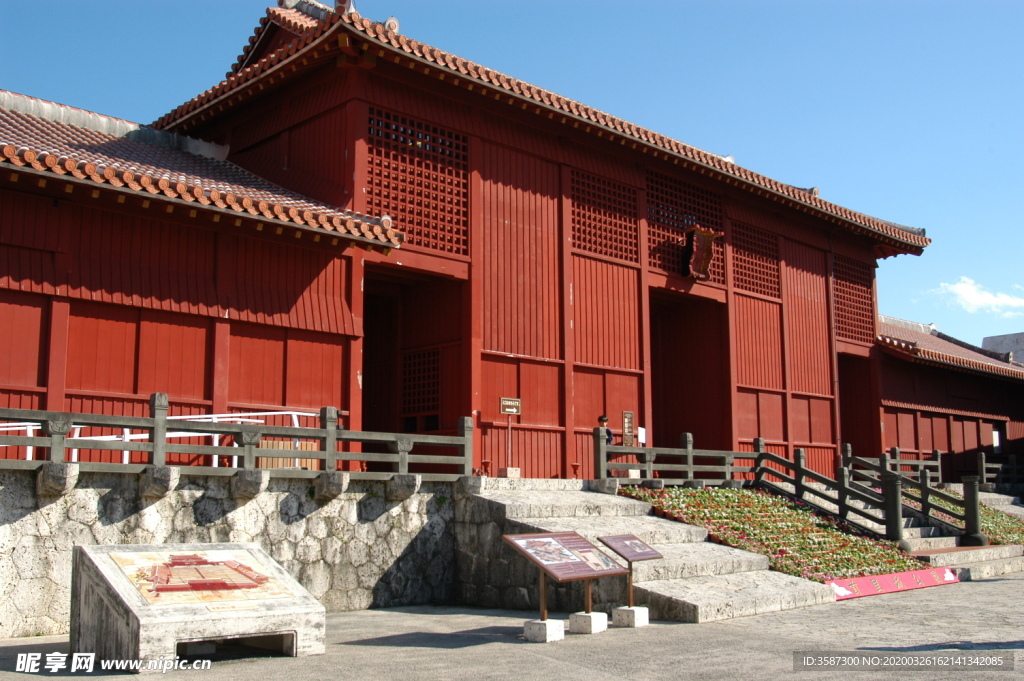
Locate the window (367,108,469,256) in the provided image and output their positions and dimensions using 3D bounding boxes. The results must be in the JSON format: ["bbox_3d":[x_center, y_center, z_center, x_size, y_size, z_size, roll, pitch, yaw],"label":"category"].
[{"bbox_3d":[-2.033,-3.470,22.579,2.829,2.787,0.104,8,-12,-44],"label":"window"}]

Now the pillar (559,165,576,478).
[{"bbox_3d":[1.324,-0.446,25.466,0.302,7.956,0.291,8,-12,-44],"label":"pillar"}]

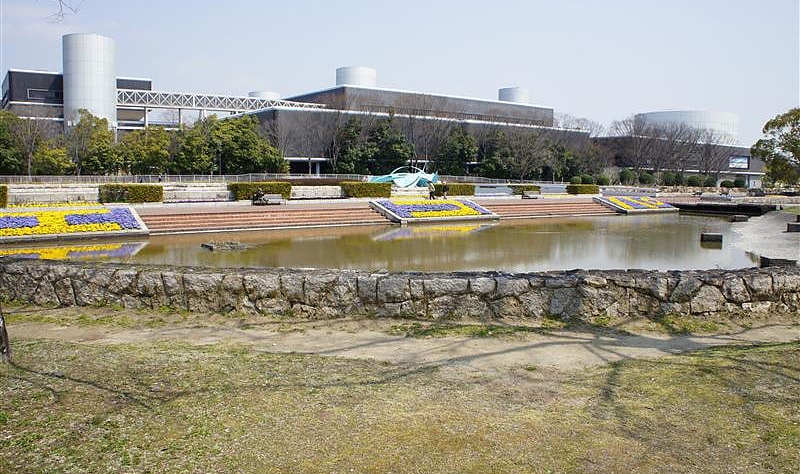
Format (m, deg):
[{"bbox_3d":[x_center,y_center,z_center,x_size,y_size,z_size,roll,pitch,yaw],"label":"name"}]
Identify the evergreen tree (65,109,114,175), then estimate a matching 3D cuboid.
[{"bbox_3d":[-43.507,-12.681,84.002,6.586,9.808,6.059,-2,6,-27],"label":"evergreen tree"}]

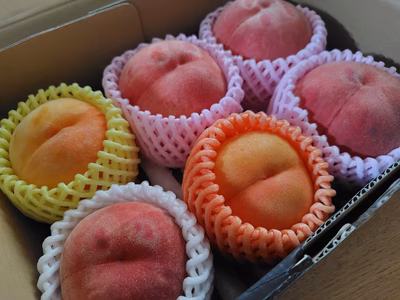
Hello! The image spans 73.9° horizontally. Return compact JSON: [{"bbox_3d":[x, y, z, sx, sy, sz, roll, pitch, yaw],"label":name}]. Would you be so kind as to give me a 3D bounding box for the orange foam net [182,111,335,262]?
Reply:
[{"bbox_3d":[0.035,0.028,0.191,0.101,0.067,0.101,7,61,-10],"label":"orange foam net"}]

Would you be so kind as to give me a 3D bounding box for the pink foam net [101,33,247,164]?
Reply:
[{"bbox_3d":[-0.020,-0.034,0.228,0.112,0.071,0.112,1,56,-1],"label":"pink foam net"}]

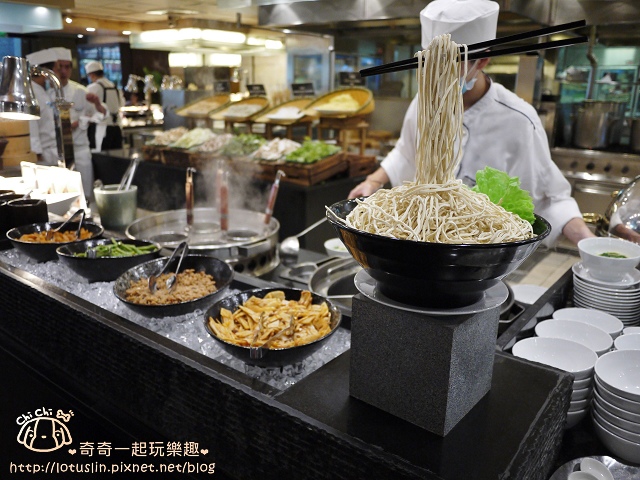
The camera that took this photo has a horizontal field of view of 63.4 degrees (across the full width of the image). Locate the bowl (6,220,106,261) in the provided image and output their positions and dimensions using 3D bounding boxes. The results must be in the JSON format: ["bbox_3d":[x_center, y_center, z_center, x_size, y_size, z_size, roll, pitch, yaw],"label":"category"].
[{"bbox_3d":[-1.016,0.021,2.008,0.336,0.105,0.336,1,16,0],"label":"bowl"}]

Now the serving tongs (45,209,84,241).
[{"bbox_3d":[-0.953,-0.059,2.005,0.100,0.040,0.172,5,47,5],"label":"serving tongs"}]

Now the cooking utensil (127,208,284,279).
[{"bbox_3d":[-0.397,0.011,1.807,0.530,0.125,0.530,-4,17,-17],"label":"cooking utensil"}]

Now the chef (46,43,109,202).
[{"bbox_3d":[-2.236,-0.878,4.896,0.580,1.760,0.400,-2,17,-13],"label":"chef"}]

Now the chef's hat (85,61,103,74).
[{"bbox_3d":[-2.514,-1.914,5.750,0.210,0.120,0.185,-2,15,15],"label":"chef's hat"}]

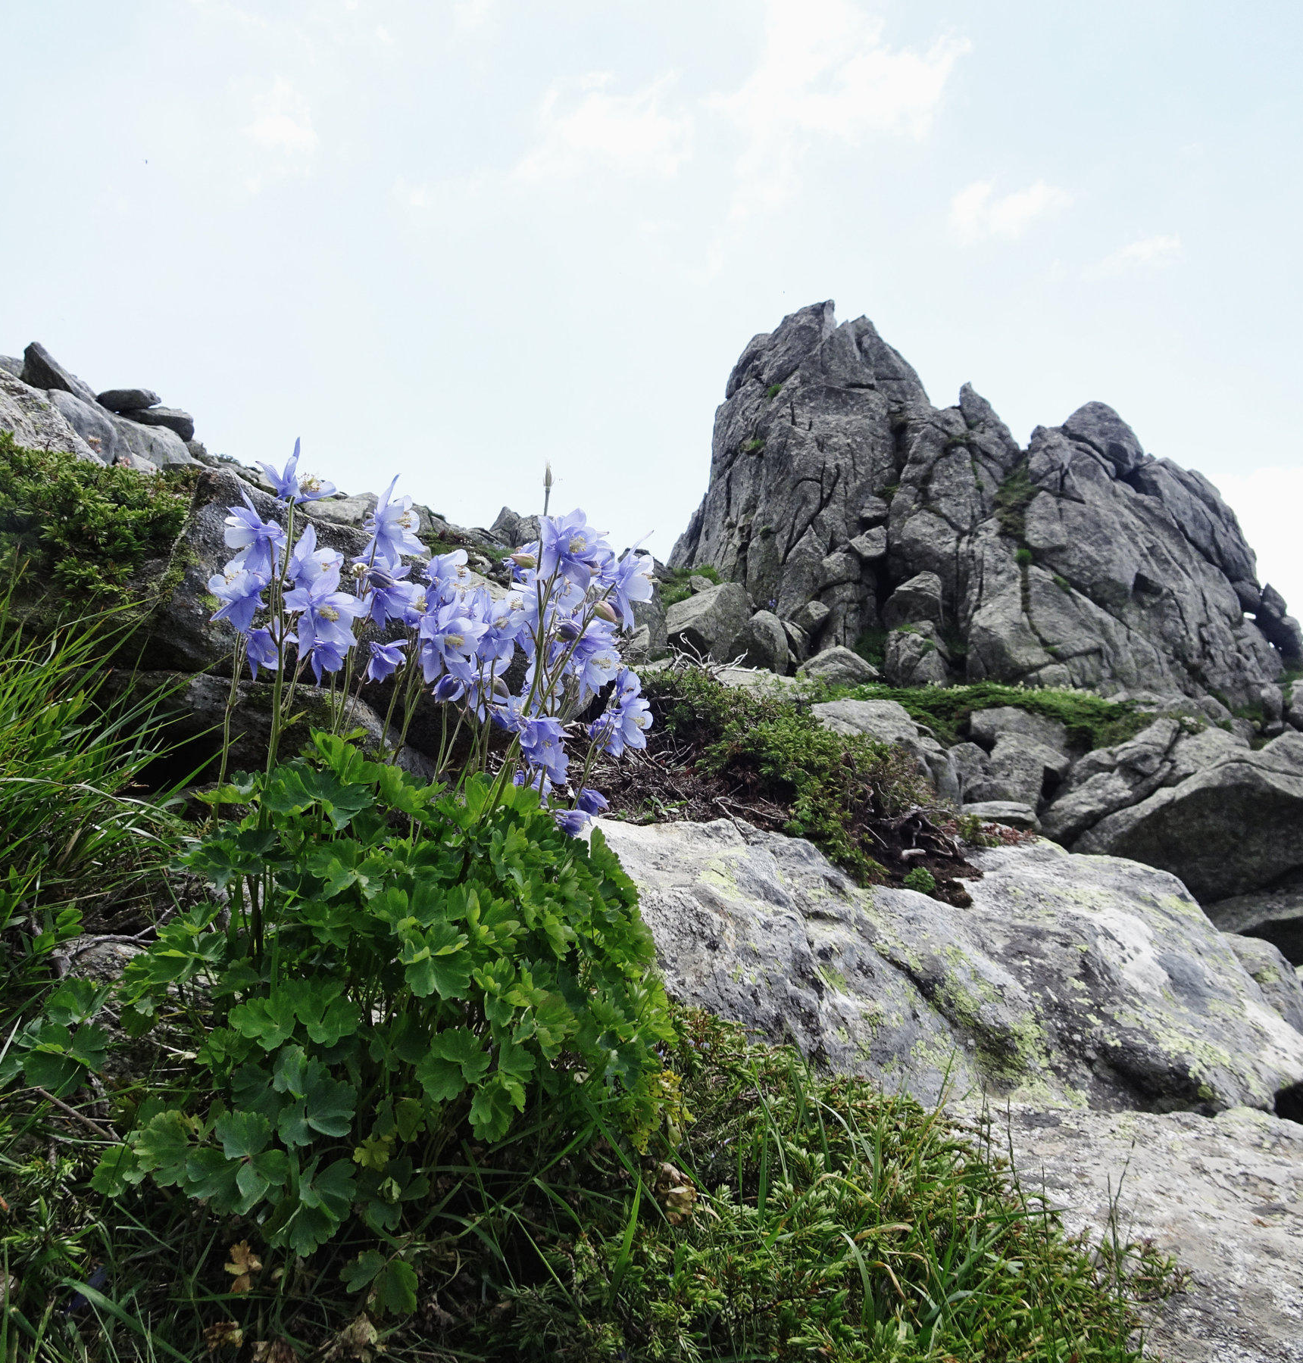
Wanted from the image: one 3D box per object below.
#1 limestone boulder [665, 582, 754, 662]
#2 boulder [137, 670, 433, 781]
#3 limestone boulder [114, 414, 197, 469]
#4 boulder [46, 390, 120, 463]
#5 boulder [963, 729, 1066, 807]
[{"bbox_3d":[0.439,-0.450,9.500,0.674,0.610,0.607,0,-4,3],"label":"limestone boulder"},{"bbox_3d":[-0.443,0.052,1.500,0.374,0.130,0.243,1,-4,-16],"label":"boulder"},{"bbox_3d":[-1.691,-0.819,4.300,0.300,0.208,0.270,2,-4,-22],"label":"limestone boulder"},{"bbox_3d":[-1.895,-0.849,4.200,0.268,0.246,0.268,2,-4,-25],"label":"boulder"},{"bbox_3d":[1.875,0.450,6.500,0.549,0.395,0.467,-1,-4,16],"label":"boulder"}]

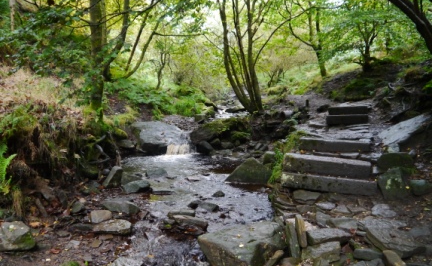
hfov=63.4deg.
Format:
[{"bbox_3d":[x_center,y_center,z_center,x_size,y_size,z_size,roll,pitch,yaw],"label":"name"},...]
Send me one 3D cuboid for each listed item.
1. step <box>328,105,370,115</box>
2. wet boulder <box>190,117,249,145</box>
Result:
[{"bbox_3d":[2.858,-0.487,7.600,0.830,0.175,0.330,1,7,8],"label":"step"},{"bbox_3d":[0.092,-0.061,9.700,1.500,0.680,1.050,0,5,0],"label":"wet boulder"}]

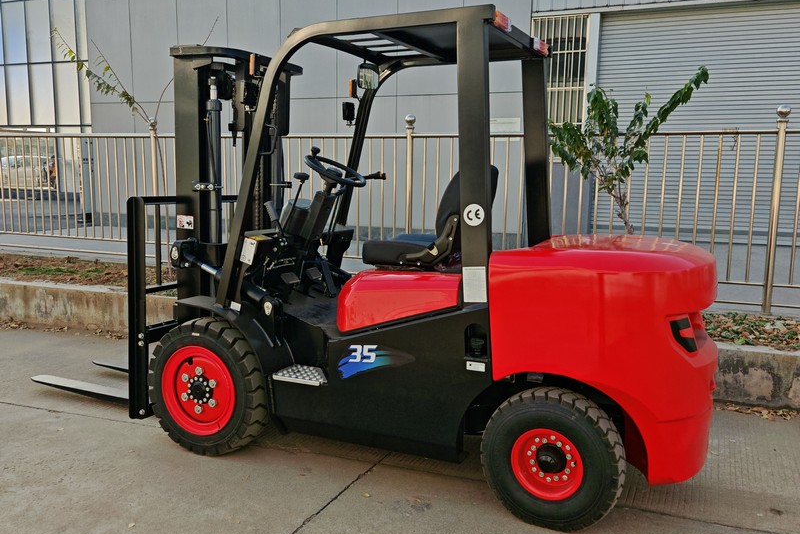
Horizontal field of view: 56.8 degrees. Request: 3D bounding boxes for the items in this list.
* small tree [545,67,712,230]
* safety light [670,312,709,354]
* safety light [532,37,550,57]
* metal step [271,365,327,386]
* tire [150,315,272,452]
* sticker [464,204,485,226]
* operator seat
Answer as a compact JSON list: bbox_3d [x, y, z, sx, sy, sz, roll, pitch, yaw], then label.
[{"bbox_3d":[1.731,-0.544,5.781,1.170,1.929,1.000,4,9,25],"label":"small tree"},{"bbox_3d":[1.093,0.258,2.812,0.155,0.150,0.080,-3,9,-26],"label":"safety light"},{"bbox_3d":[0.689,-1.069,3.600,0.050,0.058,0.195,4,9,25],"label":"safety light"},{"bbox_3d":[-0.434,0.524,3.541,0.290,0.035,0.215,4,9,25],"label":"metal step"},{"bbox_3d":[-0.987,0.615,3.800,0.680,0.680,0.220,4,9,25],"label":"tire"},{"bbox_3d":[0.308,-0.218,3.071,0.090,0.090,0.004,4,9,25],"label":"sticker"},{"bbox_3d":[0.179,-0.255,3.645,0.570,0.495,0.480,4,9,25],"label":"operator seat"}]

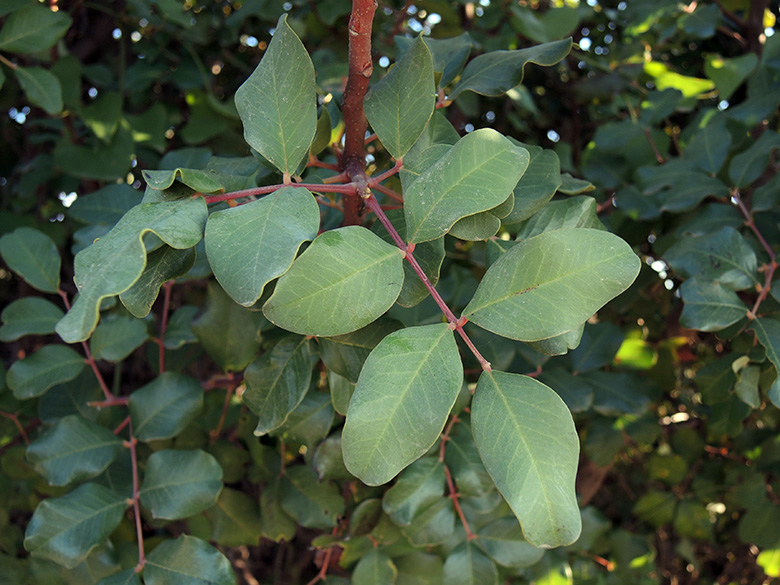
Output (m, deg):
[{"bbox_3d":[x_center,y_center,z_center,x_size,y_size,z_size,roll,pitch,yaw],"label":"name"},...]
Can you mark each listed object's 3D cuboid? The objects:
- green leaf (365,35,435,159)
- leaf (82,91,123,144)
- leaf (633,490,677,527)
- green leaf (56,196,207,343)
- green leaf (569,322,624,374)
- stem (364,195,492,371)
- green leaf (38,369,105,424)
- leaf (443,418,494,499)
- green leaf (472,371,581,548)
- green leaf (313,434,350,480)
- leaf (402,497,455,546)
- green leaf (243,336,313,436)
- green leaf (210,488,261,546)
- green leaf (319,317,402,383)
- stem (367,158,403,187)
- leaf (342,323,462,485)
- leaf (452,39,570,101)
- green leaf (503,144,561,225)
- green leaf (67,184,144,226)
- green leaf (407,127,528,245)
[{"bbox_3d":[0.005,-0.091,0.290,0.032,0.061,0.012,10,-9,1],"label":"green leaf"},{"bbox_3d":[-0.342,-0.208,0.750,0.050,0.067,0.022,0,-14,0],"label":"leaf"},{"bbox_3d":[0.360,0.292,0.850,0.068,0.043,0.014,-10,-28,-12],"label":"leaf"},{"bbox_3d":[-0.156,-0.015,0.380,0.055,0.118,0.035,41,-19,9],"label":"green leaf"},{"bbox_3d":[0.177,0.049,0.550,0.040,0.052,0.014,34,0,23],"label":"green leaf"},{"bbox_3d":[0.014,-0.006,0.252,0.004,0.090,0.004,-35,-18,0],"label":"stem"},{"bbox_3d":[-0.257,0.084,0.510,0.055,0.049,0.020,0,-14,0],"label":"green leaf"},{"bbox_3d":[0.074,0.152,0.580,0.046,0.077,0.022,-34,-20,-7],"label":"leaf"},{"bbox_3d":[0.061,0.069,0.269,0.042,0.080,0.013,-19,-4,2],"label":"green leaf"},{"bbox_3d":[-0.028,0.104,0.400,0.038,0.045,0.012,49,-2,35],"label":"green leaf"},{"bbox_3d":[0.030,0.155,0.427,0.024,0.040,0.013,37,-8,21],"label":"leaf"},{"bbox_3d":[-0.065,0.052,0.360,0.037,0.062,0.012,26,-9,0],"label":"green leaf"},{"bbox_3d":[-0.137,0.198,0.548,0.045,0.064,0.013,-37,-19,-19],"label":"green leaf"},{"bbox_3d":[-0.013,0.027,0.311,0.045,0.040,0.012,12,-31,1],"label":"green leaf"},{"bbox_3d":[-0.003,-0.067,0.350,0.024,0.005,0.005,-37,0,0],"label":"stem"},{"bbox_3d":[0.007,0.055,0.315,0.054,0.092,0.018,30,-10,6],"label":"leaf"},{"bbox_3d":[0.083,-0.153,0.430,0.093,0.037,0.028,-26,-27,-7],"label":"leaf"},{"bbox_3d":[0.061,-0.052,0.309,0.061,0.036,0.013,-45,-10,-19],"label":"green leaf"},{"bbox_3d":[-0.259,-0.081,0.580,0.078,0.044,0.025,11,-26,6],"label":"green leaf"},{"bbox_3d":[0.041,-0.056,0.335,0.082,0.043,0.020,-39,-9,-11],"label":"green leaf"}]

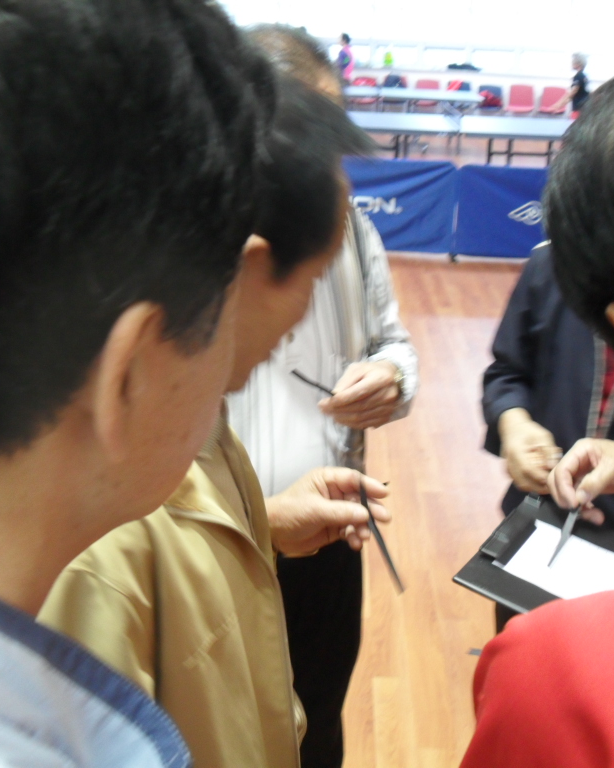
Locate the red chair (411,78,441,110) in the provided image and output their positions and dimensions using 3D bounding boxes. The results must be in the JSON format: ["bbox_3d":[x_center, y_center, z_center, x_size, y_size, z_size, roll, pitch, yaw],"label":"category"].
[{"bbox_3d":[1.939,-4.483,16.797,0.470,0.800,0.520,4,19,4],"label":"red chair"}]

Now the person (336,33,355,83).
[{"bbox_3d":[0.599,-4.684,16.149,0.360,1.550,0.460,3,19,2],"label":"person"}]

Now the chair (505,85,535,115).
[{"bbox_3d":[3.431,-4.372,16.703,0.470,0.800,0.520,5,19,7],"label":"chair"}]

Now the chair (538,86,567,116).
[{"bbox_3d":[3.923,-4.287,16.546,0.470,0.800,0.520,6,20,9],"label":"chair"}]

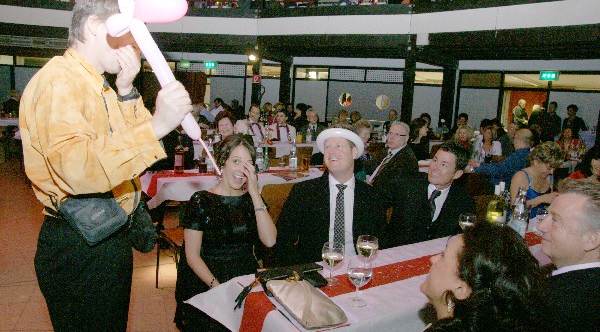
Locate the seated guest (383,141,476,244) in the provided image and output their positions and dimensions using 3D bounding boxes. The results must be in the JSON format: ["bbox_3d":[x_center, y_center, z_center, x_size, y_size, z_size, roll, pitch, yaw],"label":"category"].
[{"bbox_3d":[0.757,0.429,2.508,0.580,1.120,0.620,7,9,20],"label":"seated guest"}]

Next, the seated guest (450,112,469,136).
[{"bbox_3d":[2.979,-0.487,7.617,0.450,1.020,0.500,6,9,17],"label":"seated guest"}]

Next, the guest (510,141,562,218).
[{"bbox_3d":[1.963,0.436,3.248,0.520,1.238,0.750,-1,9,-26],"label":"guest"}]

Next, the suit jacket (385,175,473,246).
[{"bbox_3d":[0.770,0.397,2.501,0.570,0.660,0.380,7,9,20],"label":"suit jacket"}]

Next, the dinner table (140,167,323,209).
[{"bbox_3d":[-0.411,0.437,4.024,2.000,0.750,0.540,-2,9,-32],"label":"dinner table"}]

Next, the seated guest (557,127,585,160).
[{"bbox_3d":[4.438,0.050,6.649,0.480,1.336,0.730,5,8,14],"label":"seated guest"}]

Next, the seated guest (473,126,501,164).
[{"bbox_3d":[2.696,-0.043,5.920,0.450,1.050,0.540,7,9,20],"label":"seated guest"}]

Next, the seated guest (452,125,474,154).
[{"bbox_3d":[2.325,0.082,5.741,0.460,1.284,0.720,4,8,3],"label":"seated guest"}]

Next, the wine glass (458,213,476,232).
[{"bbox_3d":[0.842,0.327,2.031,0.080,0.150,0.080,-2,9,-32],"label":"wine glass"}]

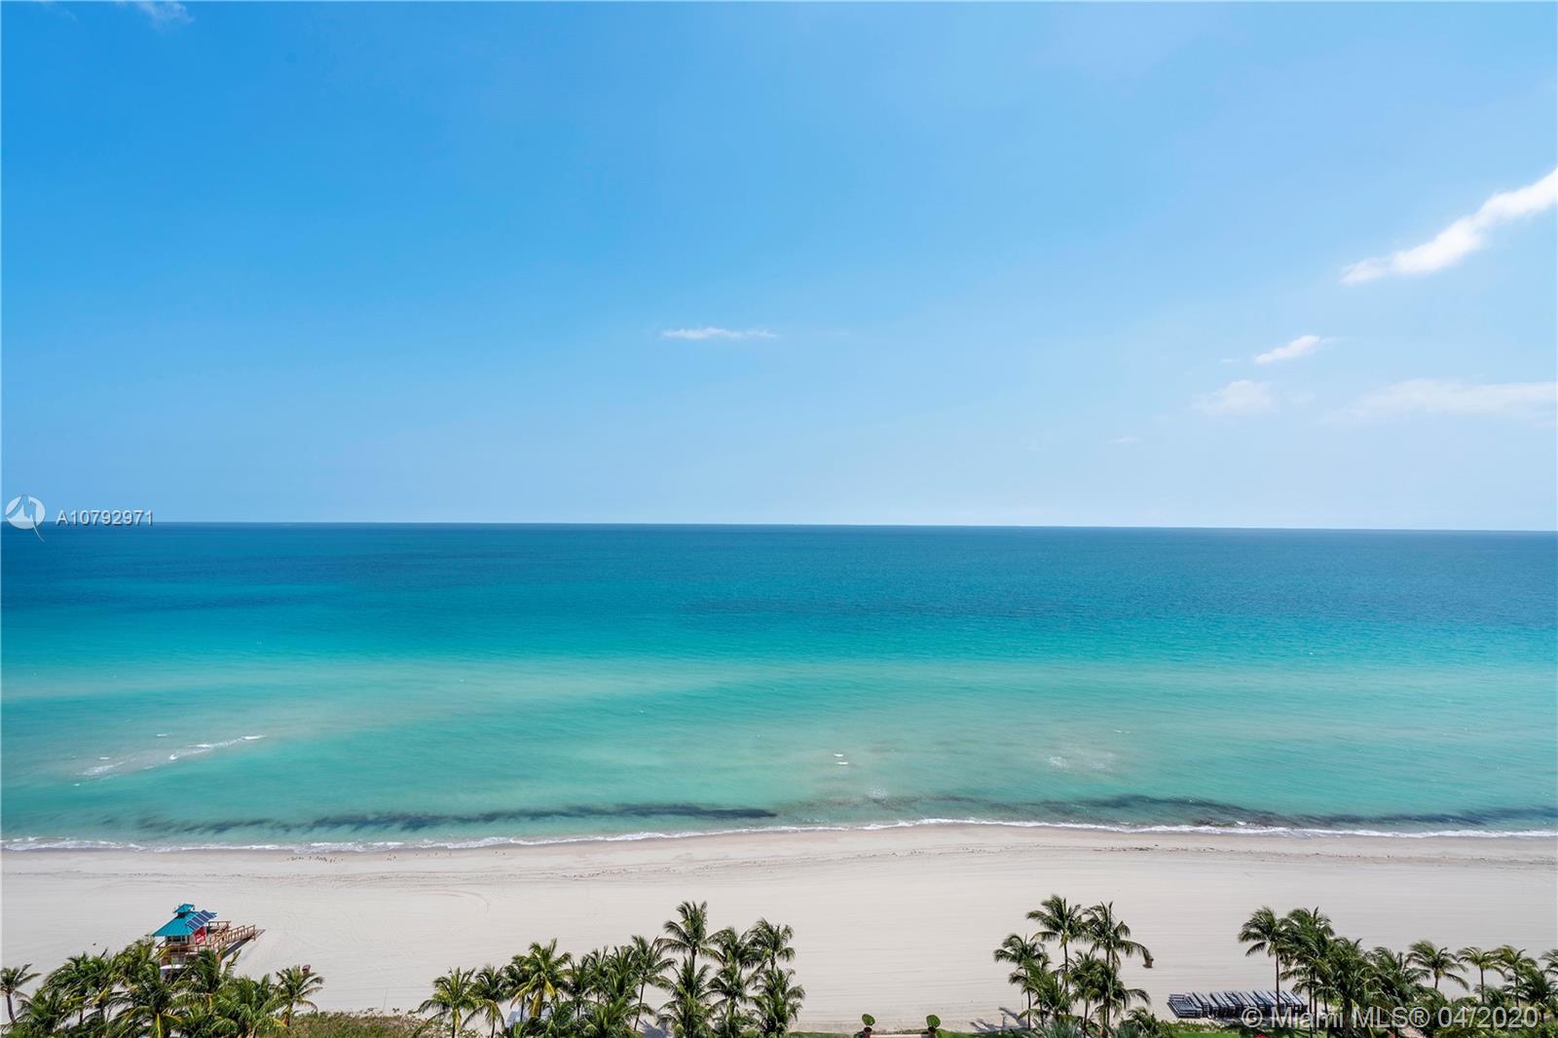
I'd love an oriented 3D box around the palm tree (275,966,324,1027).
[{"bbox_3d":[-45.720,45.690,65.950,4.900,6.260,4.900,0,0,0],"label":"palm tree"}]

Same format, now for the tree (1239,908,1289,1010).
[{"bbox_3d":[47.440,43.560,67.210,5.200,10.600,5.000,0,-1,0],"label":"tree"}]

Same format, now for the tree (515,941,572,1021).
[{"bbox_3d":[-22.130,44.220,65.150,5.400,8.600,5.200,0,-1,0],"label":"tree"}]

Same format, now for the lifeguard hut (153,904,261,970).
[{"bbox_3d":[-63.880,45.830,78.230,6.000,7.000,9.200,0,0,0],"label":"lifeguard hut"}]

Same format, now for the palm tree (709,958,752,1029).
[{"bbox_3d":[-4.380,44.430,63.440,4.800,8.300,4.800,0,-1,0],"label":"palm tree"}]

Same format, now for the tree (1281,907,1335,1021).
[{"bbox_3d":[50.360,43.310,65.780,5.200,11.100,5.000,0,-1,0],"label":"tree"}]

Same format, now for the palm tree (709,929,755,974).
[{"bbox_3d":[-4.470,44.210,66.500,4.460,9.600,4.460,0,0,0],"label":"palm tree"}]

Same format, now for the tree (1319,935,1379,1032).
[{"bbox_3d":[52.920,44.110,64.250,5.400,9.500,5.200,0,-1,0],"label":"tree"}]

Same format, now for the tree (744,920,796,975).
[{"bbox_3d":[-0.850,43.930,66.910,4.970,10.200,4.970,0,0,0],"label":"tree"}]

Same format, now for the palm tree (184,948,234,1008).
[{"bbox_3d":[-55.180,45.180,67.000,4.980,7.200,4.980,0,0,0],"label":"palm tree"}]

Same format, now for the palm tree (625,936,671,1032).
[{"bbox_3d":[-12.520,44.350,66.070,4.550,9.240,4.550,0,0,0],"label":"palm tree"}]

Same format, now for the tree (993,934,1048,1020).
[{"bbox_3d":[23.210,44.510,66.530,5.300,9.240,5.300,0,0,0],"label":"tree"}]

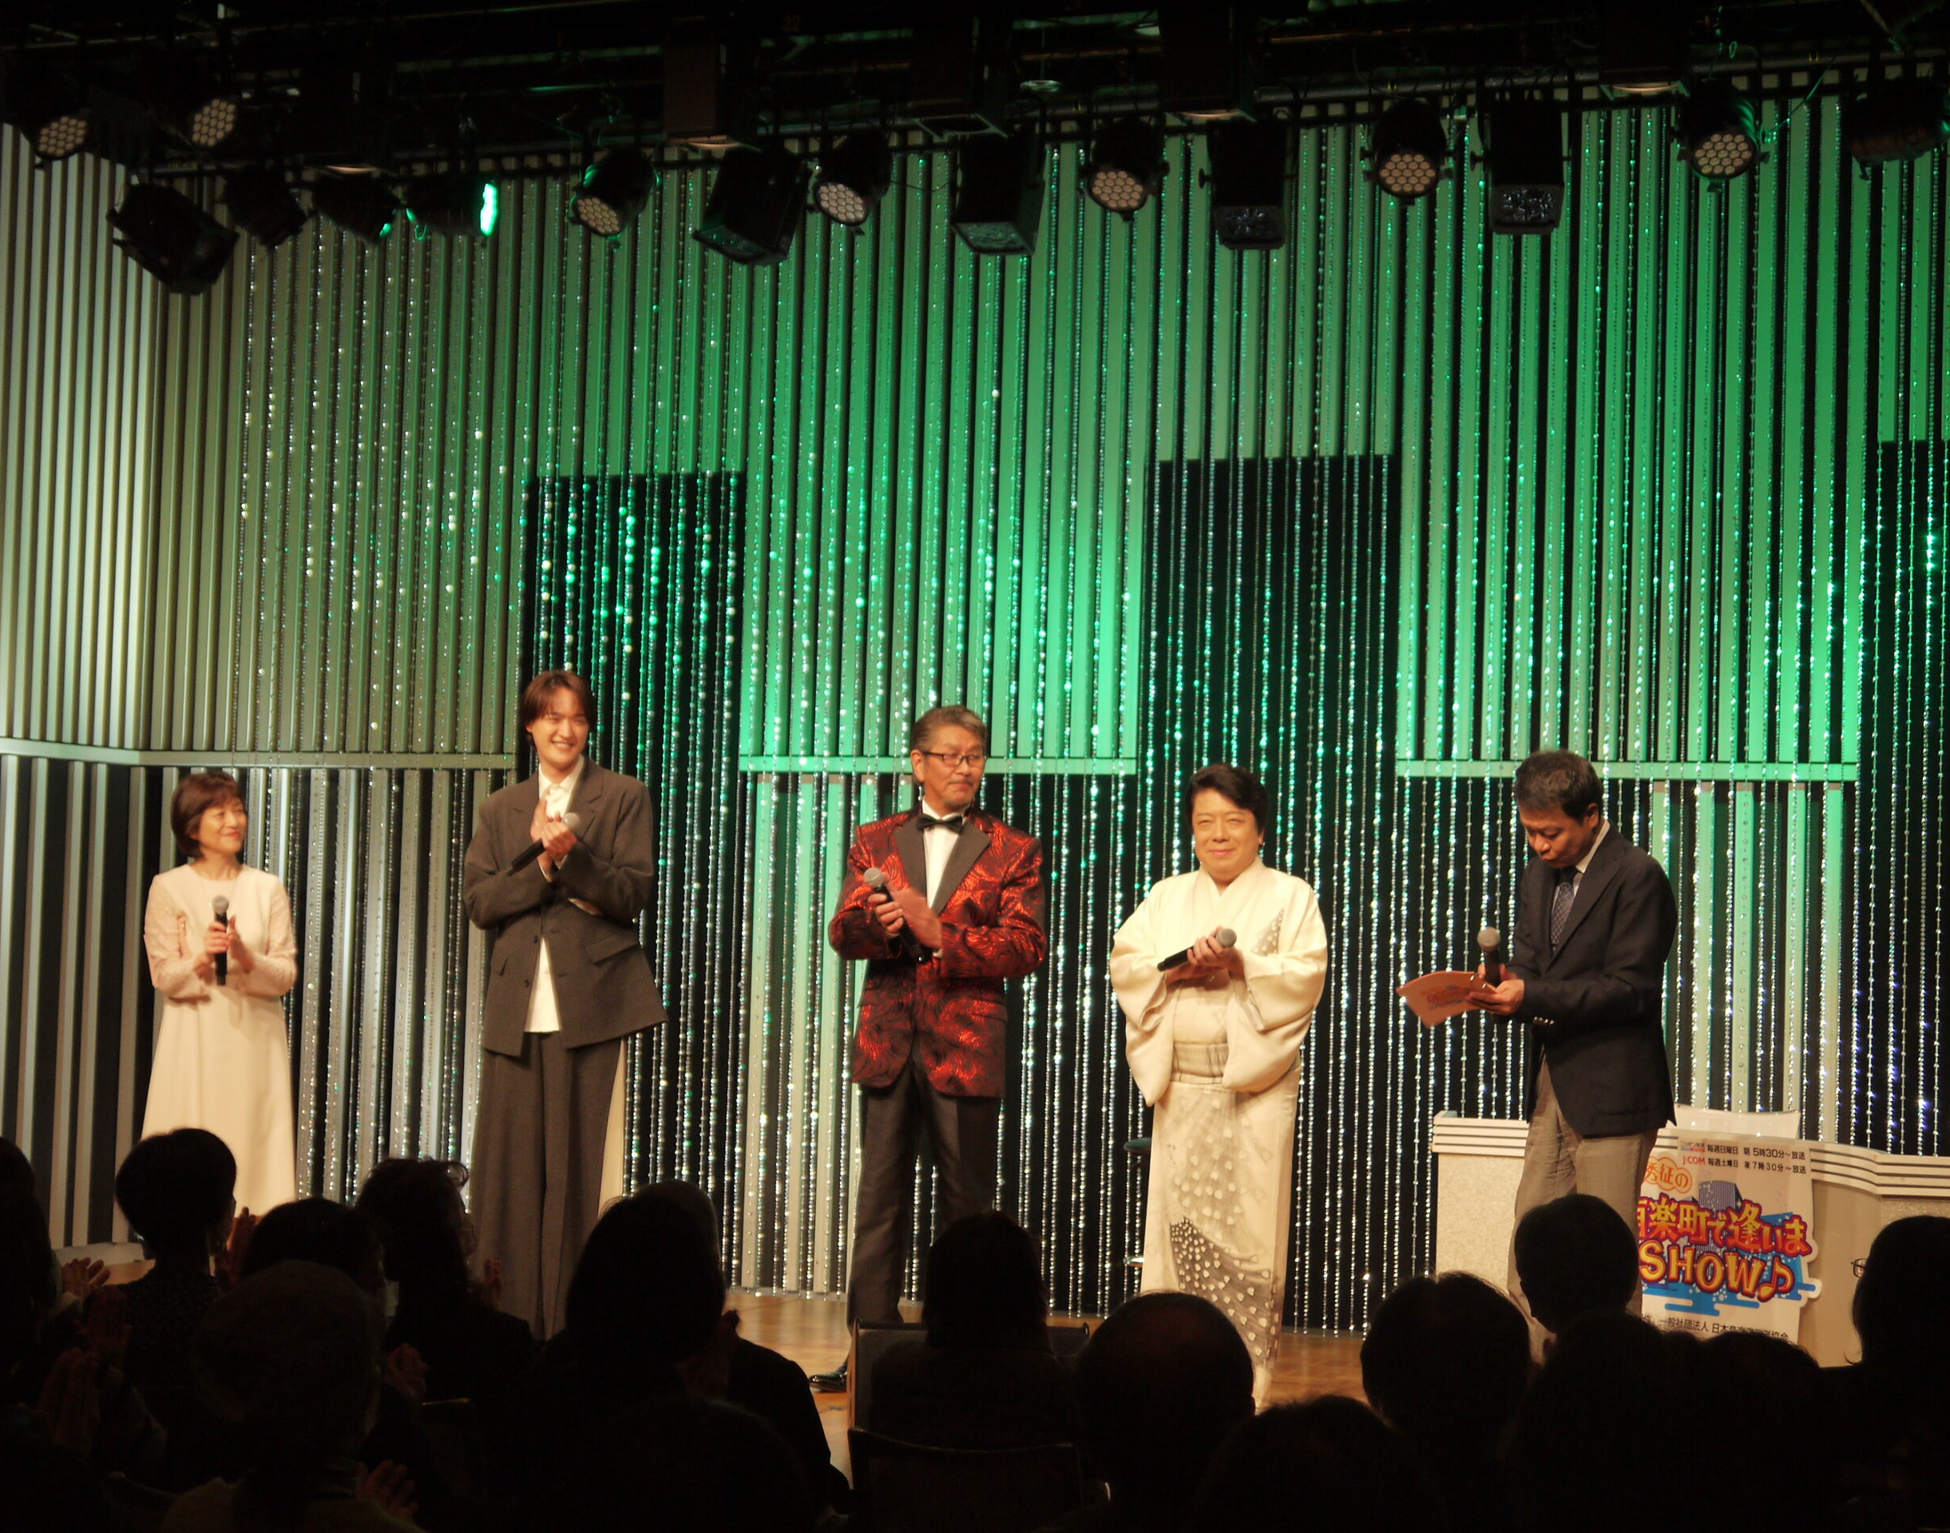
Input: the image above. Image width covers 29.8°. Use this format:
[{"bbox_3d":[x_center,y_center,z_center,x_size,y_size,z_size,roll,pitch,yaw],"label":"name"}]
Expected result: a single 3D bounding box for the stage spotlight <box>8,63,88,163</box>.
[{"bbox_3d":[-2.568,-1.815,10.161,0.205,0.250,0.200,5,-47,-50],"label":"stage spotlight"}]

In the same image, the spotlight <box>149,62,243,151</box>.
[{"bbox_3d":[-2.122,-1.798,9.968,0.250,0.200,0.205,46,18,23],"label":"spotlight"}]

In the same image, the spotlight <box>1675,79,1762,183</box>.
[{"bbox_3d":[1.996,-1.709,9.833,0.220,0.235,0.205,2,-38,-11],"label":"spotlight"}]

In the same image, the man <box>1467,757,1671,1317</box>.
[{"bbox_3d":[1.454,0.789,8.900,0.500,1.657,0.500,4,-4,-41],"label":"man"}]

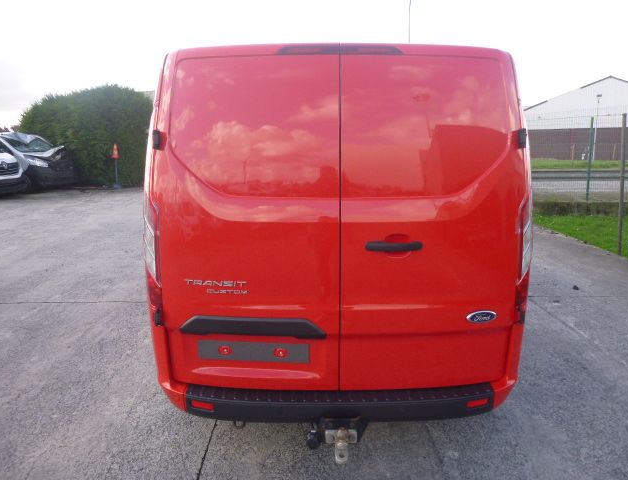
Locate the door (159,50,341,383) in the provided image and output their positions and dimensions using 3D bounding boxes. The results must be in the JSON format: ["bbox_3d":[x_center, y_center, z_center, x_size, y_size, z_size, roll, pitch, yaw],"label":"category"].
[{"bbox_3d":[-0.295,-0.058,2.099,0.830,1.500,0.190,0,11,0],"label":"door"}]

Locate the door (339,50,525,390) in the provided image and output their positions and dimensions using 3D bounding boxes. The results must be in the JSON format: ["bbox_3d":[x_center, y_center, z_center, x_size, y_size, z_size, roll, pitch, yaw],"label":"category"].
[{"bbox_3d":[0.540,-0.058,2.099,0.850,1.500,0.190,0,11,0],"label":"door"}]

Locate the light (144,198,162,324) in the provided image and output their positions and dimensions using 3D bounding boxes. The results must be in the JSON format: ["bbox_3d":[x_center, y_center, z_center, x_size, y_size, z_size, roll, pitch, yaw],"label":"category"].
[{"bbox_3d":[-0.780,0.102,2.263,0.115,0.620,0.200,0,11,0],"label":"light"}]

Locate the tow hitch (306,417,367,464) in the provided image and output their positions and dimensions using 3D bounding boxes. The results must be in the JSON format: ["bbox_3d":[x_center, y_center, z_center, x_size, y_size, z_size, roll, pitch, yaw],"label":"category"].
[{"bbox_3d":[0.098,0.855,2.014,0.255,0.165,0.250,0,11,0],"label":"tow hitch"}]

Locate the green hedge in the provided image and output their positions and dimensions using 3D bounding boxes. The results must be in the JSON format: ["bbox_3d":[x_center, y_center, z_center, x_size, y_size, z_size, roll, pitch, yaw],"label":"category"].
[{"bbox_3d":[-8.800,-3.966,18.176,4.800,3.850,2.600,0,11,0],"label":"green hedge"}]

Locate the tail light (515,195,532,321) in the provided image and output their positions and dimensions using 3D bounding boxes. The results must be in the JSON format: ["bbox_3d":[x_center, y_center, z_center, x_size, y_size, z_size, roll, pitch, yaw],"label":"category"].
[{"bbox_3d":[1.010,0.102,2.263,0.115,0.620,0.200,0,11,0],"label":"tail light"}]

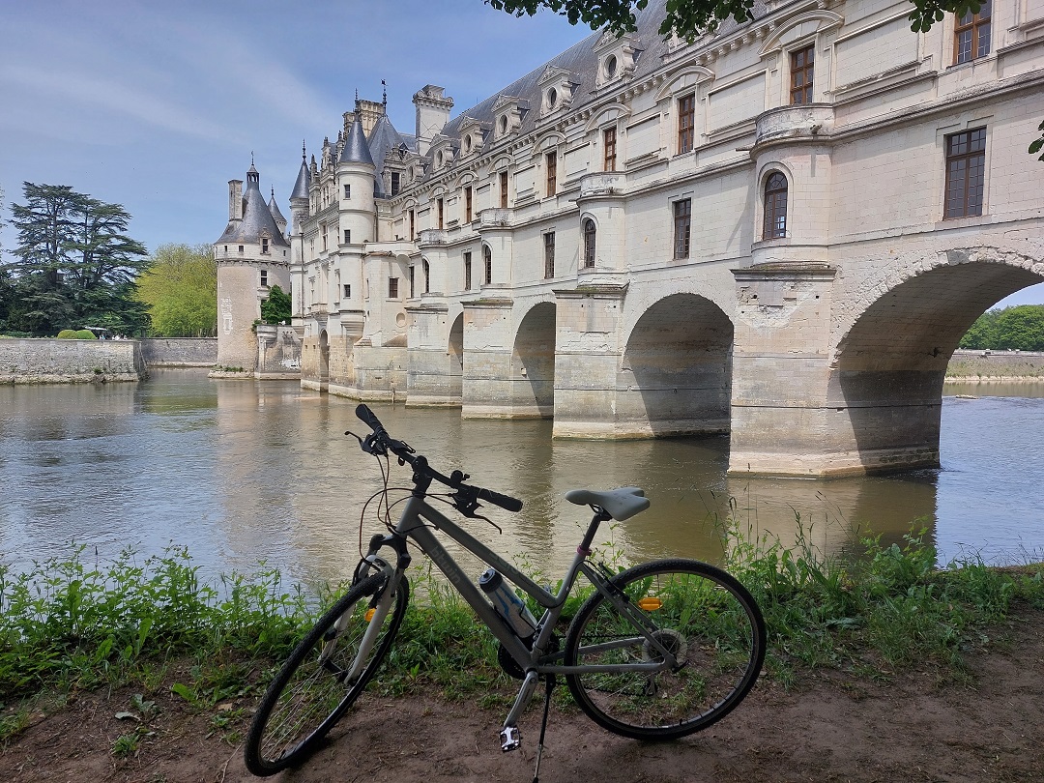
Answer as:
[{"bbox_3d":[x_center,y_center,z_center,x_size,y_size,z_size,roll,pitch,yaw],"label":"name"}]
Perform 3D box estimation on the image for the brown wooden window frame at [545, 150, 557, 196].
[{"bbox_3d":[1.822,-13.411,44.729,0.160,2.620,1.220,-1,4,-30],"label":"brown wooden window frame"}]

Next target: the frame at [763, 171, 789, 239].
[{"bbox_3d":[9.876,-7.242,28.172,0.160,2.500,1.200,-1,4,-30],"label":"frame"}]

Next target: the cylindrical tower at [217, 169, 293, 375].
[{"bbox_3d":[-38.657,-17.514,104.500,11.500,31.000,11.500,-1,4,-30],"label":"cylindrical tower"}]

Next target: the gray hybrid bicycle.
[{"bbox_3d":[0.028,0.668,2.290,1.650,1.120,0.620,0,10,-7],"label":"gray hybrid bicycle"}]

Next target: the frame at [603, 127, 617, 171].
[{"bbox_3d":[4.827,-13.057,39.531,0.160,2.500,1.220,-1,4,-30],"label":"frame"}]

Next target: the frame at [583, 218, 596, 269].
[{"bbox_3d":[3.655,-7.929,38.935,0.160,2.600,1.150,-1,4,-30],"label":"frame"}]

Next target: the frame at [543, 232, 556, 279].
[{"bbox_3d":[1.746,-8.458,45.078,0.160,2.760,1.220,-1,4,-30],"label":"frame"}]

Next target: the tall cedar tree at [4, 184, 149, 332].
[{"bbox_3d":[-86.098,-25.521,140.000,24.000,29.500,27.000,-1,4,-30],"label":"tall cedar tree"}]

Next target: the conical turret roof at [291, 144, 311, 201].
[{"bbox_3d":[-26.351,-26.643,87.500,3.400,6.900,3.400,-1,4,-30],"label":"conical turret roof"}]

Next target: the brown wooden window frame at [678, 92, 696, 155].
[{"bbox_3d":[7.815,-12.711,34.361,0.160,2.620,1.220,-1,4,-30],"label":"brown wooden window frame"}]

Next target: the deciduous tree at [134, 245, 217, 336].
[{"bbox_3d":[-78.335,-23.027,165.000,18.000,21.500,19.000,-1,4,-30],"label":"deciduous tree"}]

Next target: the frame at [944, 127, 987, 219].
[{"bbox_3d":[14.308,-7.045,23.342,0.160,2.760,1.260,-1,4,-30],"label":"frame"}]

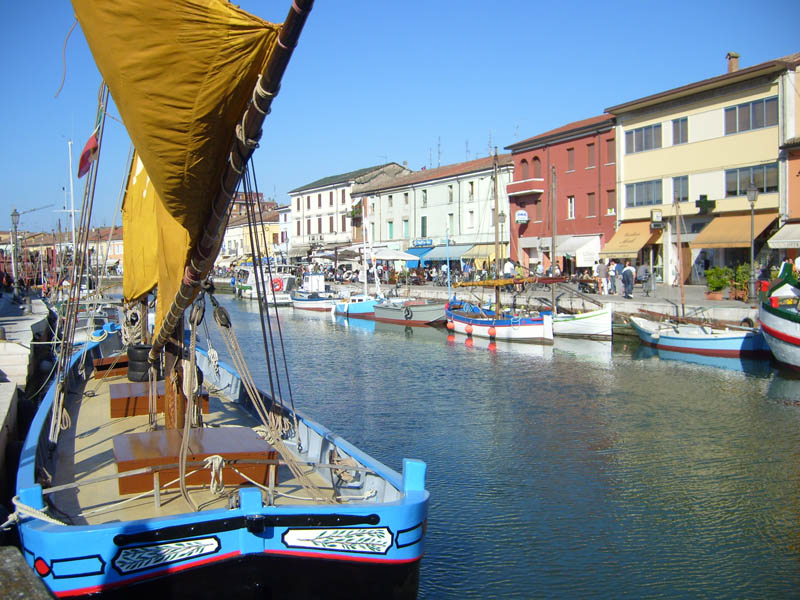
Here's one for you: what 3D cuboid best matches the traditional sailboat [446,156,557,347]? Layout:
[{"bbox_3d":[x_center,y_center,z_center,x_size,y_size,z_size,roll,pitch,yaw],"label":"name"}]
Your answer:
[{"bbox_3d":[3.845,-2.369,32.961,2.700,7.400,9.000,-2,3,-21],"label":"traditional sailboat"}]

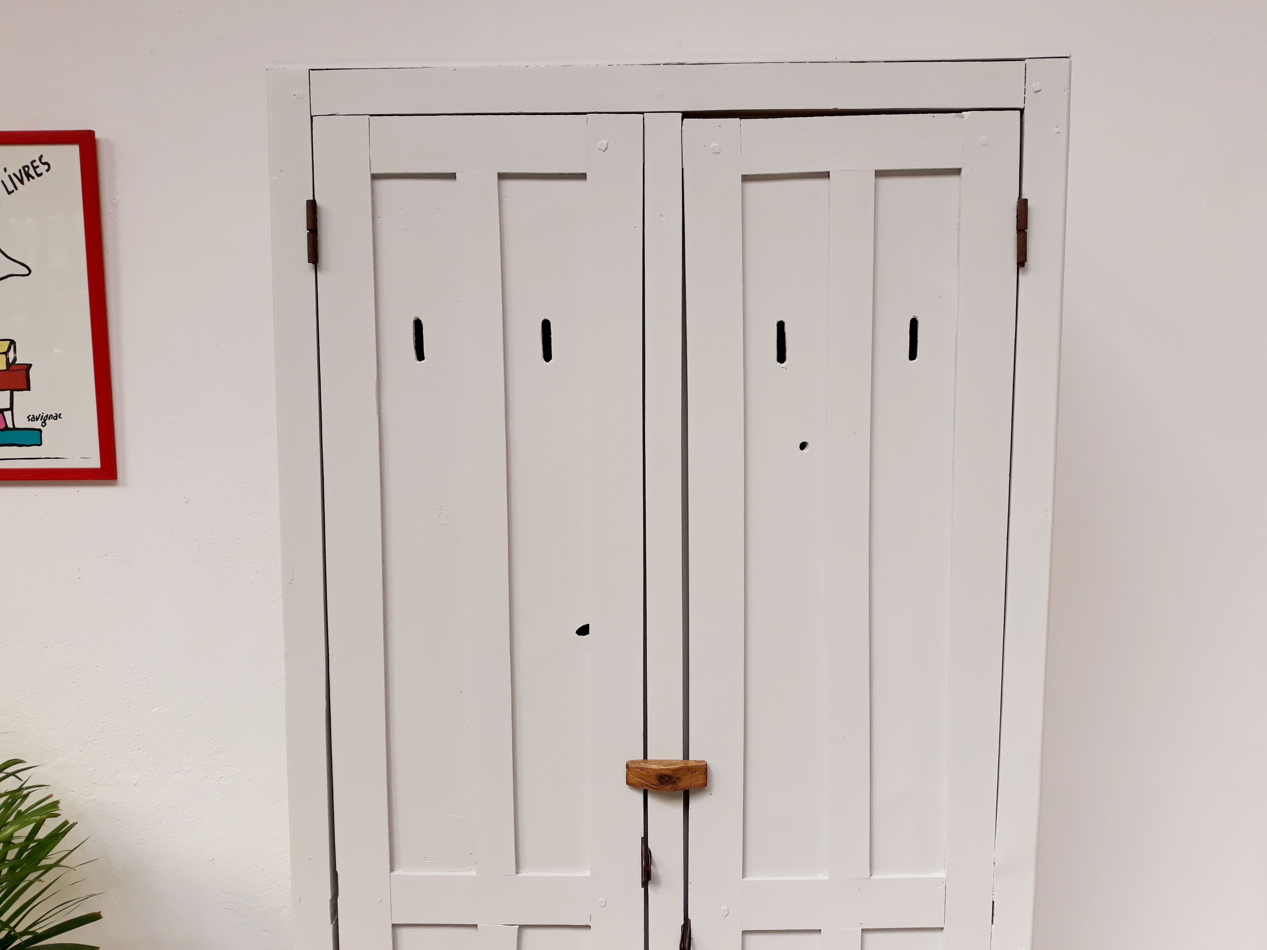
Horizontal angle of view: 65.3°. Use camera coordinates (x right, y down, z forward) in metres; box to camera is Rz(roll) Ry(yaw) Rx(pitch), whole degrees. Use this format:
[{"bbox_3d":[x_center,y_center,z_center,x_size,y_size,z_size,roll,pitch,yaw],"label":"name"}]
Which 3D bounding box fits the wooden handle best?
[{"bbox_3d":[0.045,0.400,1.312,0.107,0.033,0.027,0,5,1],"label":"wooden handle"}]

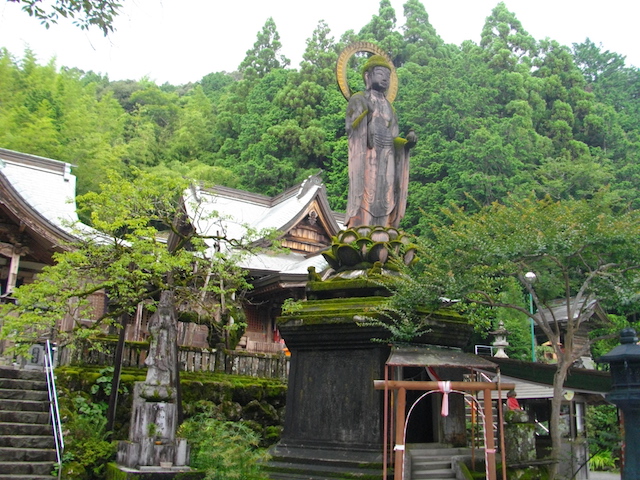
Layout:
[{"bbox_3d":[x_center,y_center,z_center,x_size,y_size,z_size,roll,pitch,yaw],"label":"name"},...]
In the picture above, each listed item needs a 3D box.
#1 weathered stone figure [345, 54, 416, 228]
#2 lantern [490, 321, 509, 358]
[{"bbox_3d":[1.845,-3.518,18.733,2.300,6.791,1.750,12,-19,-32],"label":"weathered stone figure"},{"bbox_3d":[6.986,3.988,22.767,0.800,1.800,0.800,-2,-16,12],"label":"lantern"}]

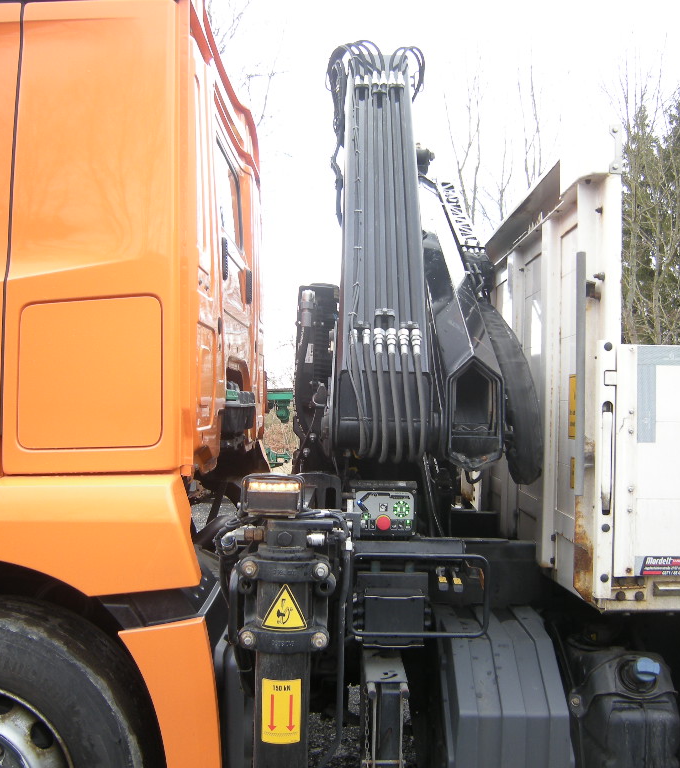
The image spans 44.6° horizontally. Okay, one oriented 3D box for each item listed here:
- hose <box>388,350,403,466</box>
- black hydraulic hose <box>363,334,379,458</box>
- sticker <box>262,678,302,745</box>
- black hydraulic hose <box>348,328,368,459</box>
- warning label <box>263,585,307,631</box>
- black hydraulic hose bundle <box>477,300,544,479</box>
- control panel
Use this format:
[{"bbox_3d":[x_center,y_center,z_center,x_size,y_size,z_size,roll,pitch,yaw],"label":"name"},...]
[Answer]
[{"bbox_3d":[0.178,0.069,2.660,0.044,0.370,0.130,1,0,-3],"label":"hose"},{"bbox_3d":[0.098,0.040,2.660,0.050,0.390,0.130,1,0,-3],"label":"black hydraulic hose"},{"bbox_3d":[-0.172,0.953,2.410,0.112,0.190,0.020,1,0,-3],"label":"sticker"},{"bbox_3d":[0.059,0.027,2.660,0.060,0.410,0.130,1,0,-3],"label":"black hydraulic hose"},{"bbox_3d":[-0.162,0.652,2.410,0.130,0.134,0.025,1,0,-3],"label":"warning label"},{"bbox_3d":[0.610,0.010,2.850,0.170,0.600,0.420,0,0,2],"label":"black hydraulic hose bundle"},{"bbox_3d":[0.134,0.394,2.580,0.210,0.175,0.080,1,0,-3],"label":"control panel"}]

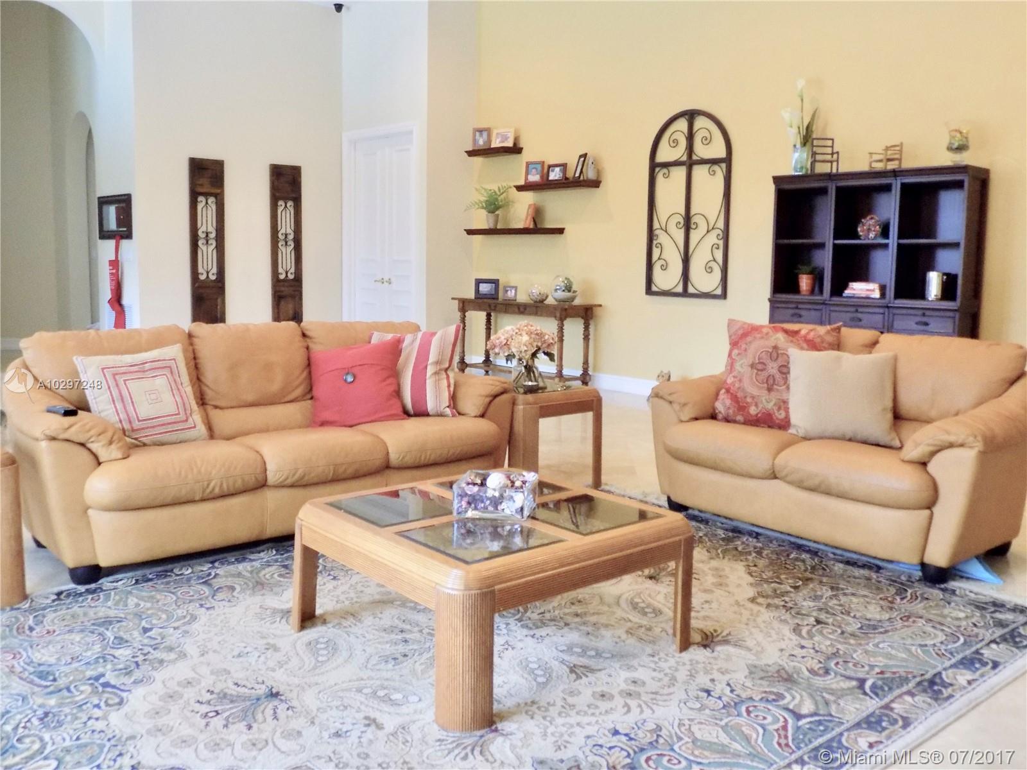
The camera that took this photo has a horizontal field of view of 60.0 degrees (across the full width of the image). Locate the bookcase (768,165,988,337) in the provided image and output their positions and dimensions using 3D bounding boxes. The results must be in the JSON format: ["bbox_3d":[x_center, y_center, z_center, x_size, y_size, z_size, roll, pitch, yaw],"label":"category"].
[{"bbox_3d":[2.564,-0.575,6.478,0.400,1.889,1.390,-8,12,-44],"label":"bookcase"}]

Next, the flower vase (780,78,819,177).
[{"bbox_3d":[2.153,-1.922,6.687,0.210,0.703,0.240,-8,12,-44],"label":"flower vase"}]

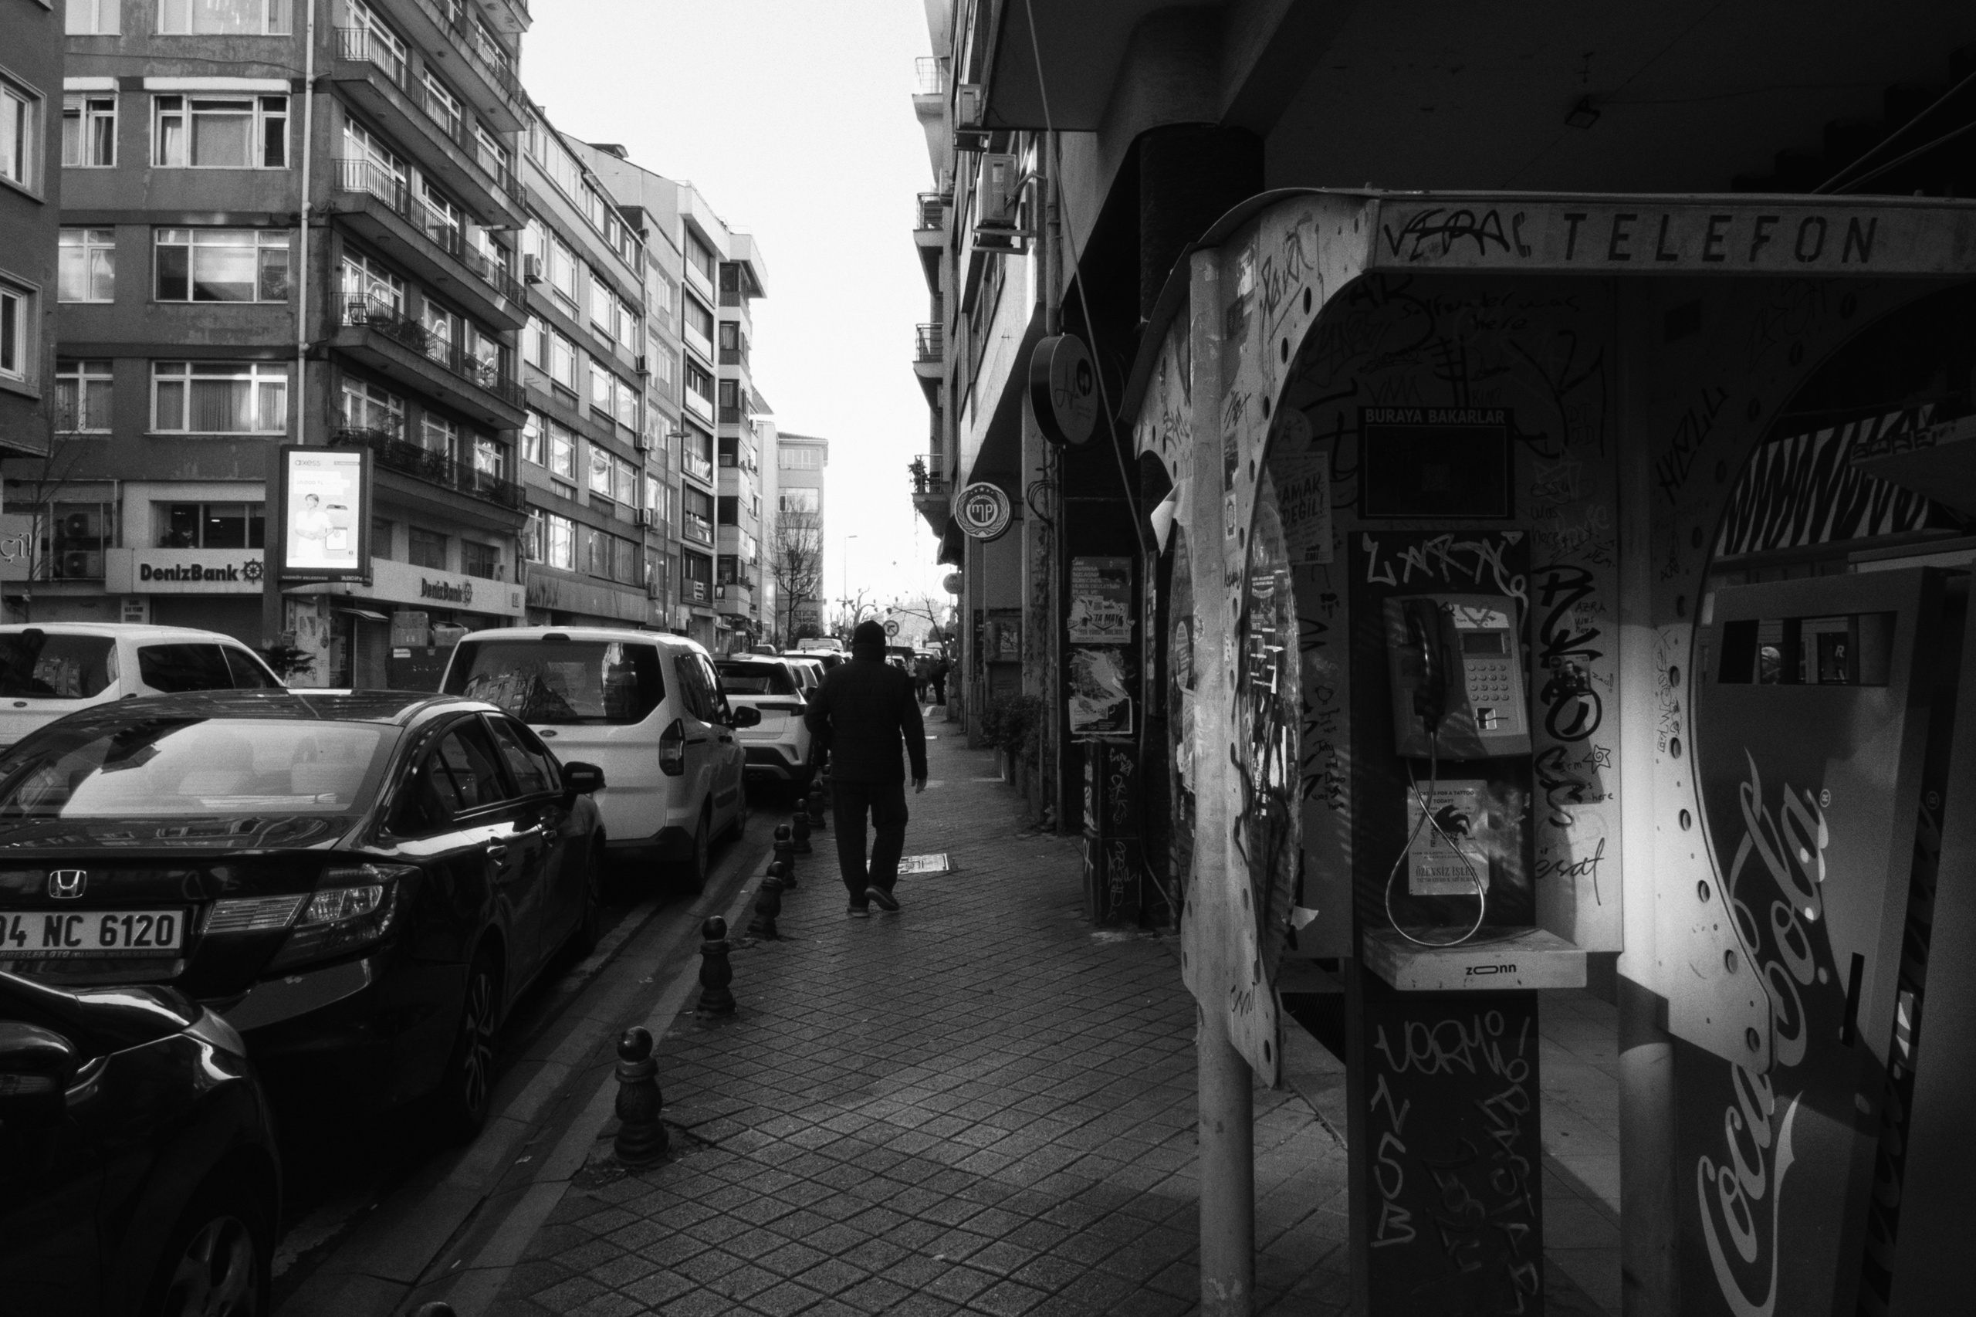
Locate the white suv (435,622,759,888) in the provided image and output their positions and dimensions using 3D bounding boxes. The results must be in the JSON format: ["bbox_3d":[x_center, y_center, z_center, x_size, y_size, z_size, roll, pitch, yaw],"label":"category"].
[{"bbox_3d":[-2.850,0.680,9.970,1.820,1.760,4.160,0,0,-5],"label":"white suv"}]

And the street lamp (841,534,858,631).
[{"bbox_3d":[-8.700,-2.930,84.000,0.950,9.700,0.350,0,-1,0],"label":"street lamp"}]

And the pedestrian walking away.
[{"bbox_3d":[-0.720,0.652,7.780,0.700,1.720,0.520,0,-1,-3],"label":"pedestrian walking away"}]

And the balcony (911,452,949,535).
[{"bbox_3d":[-1.180,-4.090,32.400,0.850,1.120,4.800,0,-1,3],"label":"balcony"}]

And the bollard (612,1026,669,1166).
[{"bbox_3d":[-1.075,1.333,4.060,0.163,0.400,0.163,0,-1,0],"label":"bollard"}]

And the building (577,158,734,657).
[{"bbox_3d":[-18.700,-10.700,62.500,11.000,24.800,9.000,0,-1,1],"label":"building"}]

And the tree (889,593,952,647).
[{"bbox_3d":[-2.500,-0.600,50.000,2.500,4.100,2.400,0,-1,3],"label":"tree"}]

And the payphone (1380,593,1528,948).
[{"bbox_3d":[0.830,0.190,2.340,0.225,0.610,0.160,0,-1,-2],"label":"payphone"}]

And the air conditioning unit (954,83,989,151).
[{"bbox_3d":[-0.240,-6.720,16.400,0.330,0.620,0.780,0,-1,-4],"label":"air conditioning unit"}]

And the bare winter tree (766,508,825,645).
[{"bbox_3d":[-9.880,-3.150,68.000,2.900,9.800,2.900,0,-1,0],"label":"bare winter tree"}]

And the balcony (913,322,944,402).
[{"bbox_3d":[-1.200,-6.780,31.200,0.750,1.170,4.200,0,-1,2],"label":"balcony"}]

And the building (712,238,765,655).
[{"bbox_3d":[-18.400,-9.600,69.700,12.500,23.000,11.000,0,-1,-5],"label":"building"}]

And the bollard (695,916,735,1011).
[{"bbox_3d":[-1.180,1.317,5.720,0.160,0.400,0.160,0,-1,0],"label":"bollard"}]

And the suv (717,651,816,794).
[{"bbox_3d":[-2.970,0.730,16.500,1.840,1.610,4.420,0,-1,-3],"label":"suv"}]

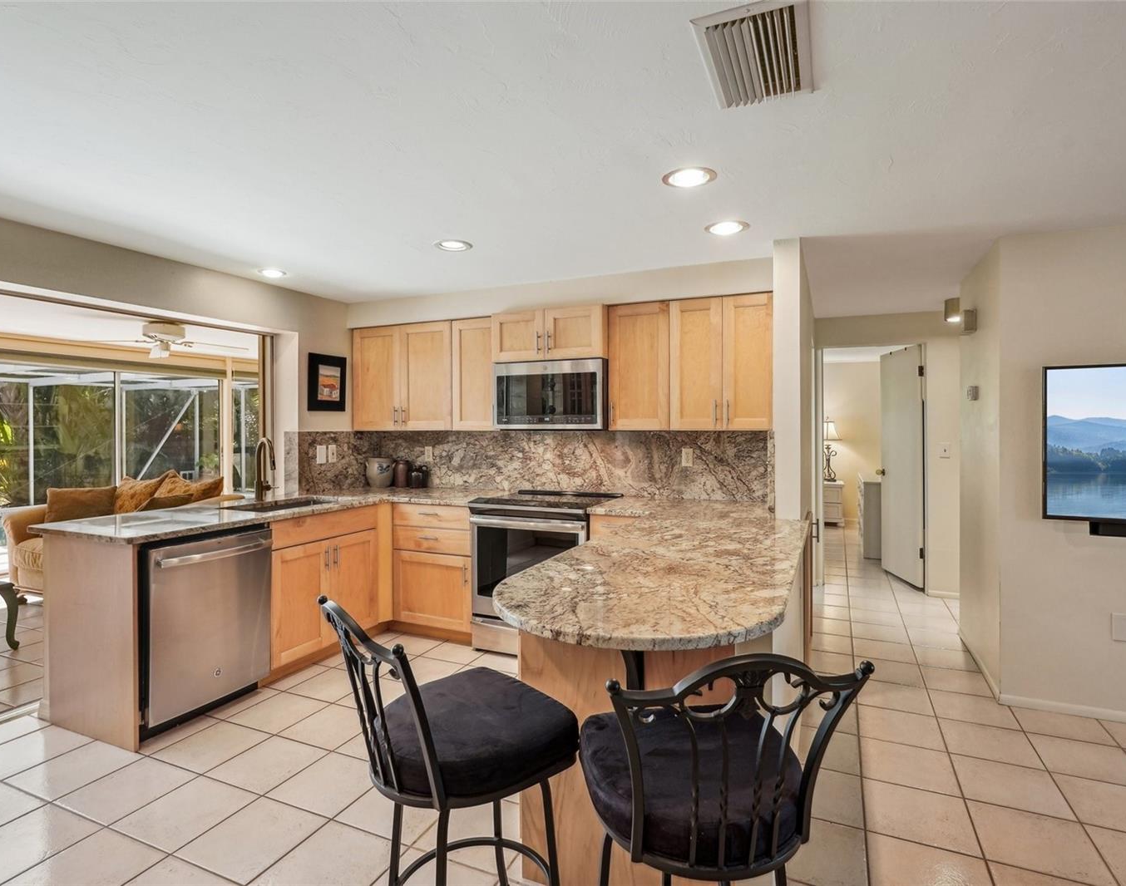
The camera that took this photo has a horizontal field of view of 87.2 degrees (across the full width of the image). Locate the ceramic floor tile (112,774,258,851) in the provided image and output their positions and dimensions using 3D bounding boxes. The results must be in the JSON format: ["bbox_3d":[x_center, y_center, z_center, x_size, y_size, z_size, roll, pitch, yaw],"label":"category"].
[{"bbox_3d":[-1.332,1.312,2.099,0.330,0.010,0.330,0,1,24],"label":"ceramic floor tile"}]

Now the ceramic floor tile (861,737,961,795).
[{"bbox_3d":[1.399,1.313,2.404,0.331,0.010,0.331,0,1,25],"label":"ceramic floor tile"}]

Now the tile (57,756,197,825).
[{"bbox_3d":[-1.659,1.324,2.259,0.331,0.010,0.331,0,1,23],"label":"tile"}]

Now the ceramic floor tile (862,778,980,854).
[{"bbox_3d":[1.258,1.320,2.097,0.331,0.010,0.331,0,1,25],"label":"ceramic floor tile"}]

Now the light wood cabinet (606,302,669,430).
[{"bbox_3d":[0.515,-0.453,3.667,0.379,0.757,0.330,0,1,23],"label":"light wood cabinet"}]

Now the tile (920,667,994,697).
[{"bbox_3d":[2.160,1.303,3.221,0.331,0.012,0.331,0,1,24],"label":"tile"}]

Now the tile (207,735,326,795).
[{"bbox_3d":[-1.223,1.333,2.460,0.331,0.012,0.331,0,1,24],"label":"tile"}]

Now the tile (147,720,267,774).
[{"bbox_3d":[-1.537,1.332,2.598,0.331,0.012,0.331,0,1,24],"label":"tile"}]

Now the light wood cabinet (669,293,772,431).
[{"bbox_3d":[0.970,-0.456,3.506,0.600,0.765,0.325,0,1,24],"label":"light wood cabinet"}]

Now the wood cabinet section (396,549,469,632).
[{"bbox_3d":[-0.735,0.938,4.006,0.600,0.475,0.520,0,1,24],"label":"wood cabinet section"}]

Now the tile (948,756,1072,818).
[{"bbox_3d":[1.692,1.303,2.245,0.330,0.010,0.330,0,1,24],"label":"tile"}]

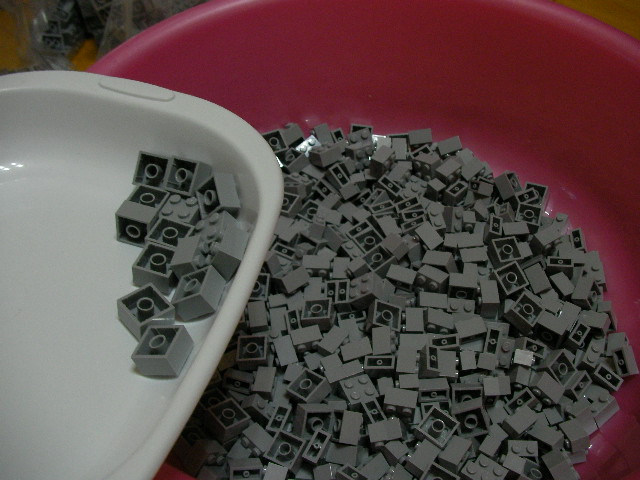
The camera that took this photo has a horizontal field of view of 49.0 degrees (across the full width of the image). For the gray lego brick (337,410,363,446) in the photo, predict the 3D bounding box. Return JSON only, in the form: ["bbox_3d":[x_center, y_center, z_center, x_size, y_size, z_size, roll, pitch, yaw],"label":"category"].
[{"bbox_3d":[0.014,0.095,0.356,0.011,0.016,0.016,12,78,-12],"label":"gray lego brick"}]

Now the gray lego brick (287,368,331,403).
[{"bbox_3d":[-0.005,0.081,0.377,0.016,0.011,0.016,20,58,42],"label":"gray lego brick"}]

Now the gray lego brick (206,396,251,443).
[{"bbox_3d":[-0.046,0.091,0.352,0.016,0.011,0.016,-16,41,-42],"label":"gray lego brick"}]

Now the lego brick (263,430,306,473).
[{"bbox_3d":[-0.017,0.109,0.361,0.016,0.011,0.016,18,62,24],"label":"lego brick"}]

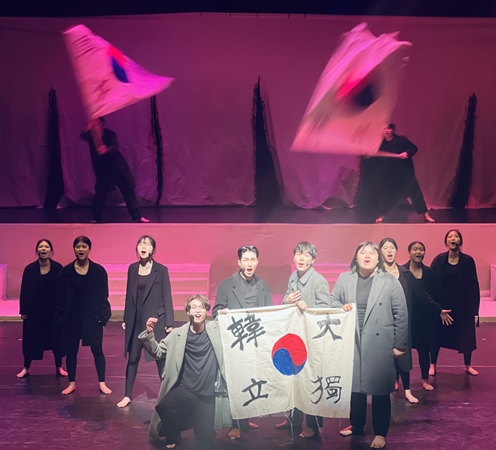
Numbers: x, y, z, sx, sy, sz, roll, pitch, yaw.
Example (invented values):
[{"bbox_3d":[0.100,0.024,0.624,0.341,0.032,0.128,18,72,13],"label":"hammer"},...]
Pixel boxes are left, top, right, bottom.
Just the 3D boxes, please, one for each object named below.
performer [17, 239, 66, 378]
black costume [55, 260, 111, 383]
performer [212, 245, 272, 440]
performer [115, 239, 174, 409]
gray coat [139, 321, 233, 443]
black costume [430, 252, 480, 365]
[{"bbox_3d":[-2.282,0.923,12.259,0.540,1.520,0.400,0,4,-3],"label":"performer"},{"bbox_3d":[-1.706,0.990,11.481,0.570,1.250,0.380,0,5,-3],"label":"black costume"},{"bbox_3d":[-0.055,1.043,9.996,0.550,1.700,0.460,-1,6,-6],"label":"performer"},{"bbox_3d":[-1.009,0.946,11.025,0.560,1.660,0.500,0,5,0],"label":"performer"},{"bbox_3d":[-0.550,1.372,9.836,0.780,0.990,0.620,0,5,-3],"label":"gray coat"},{"bbox_3d":[2.293,0.923,12.259,0.550,1.210,0.360,0,4,3],"label":"black costume"}]

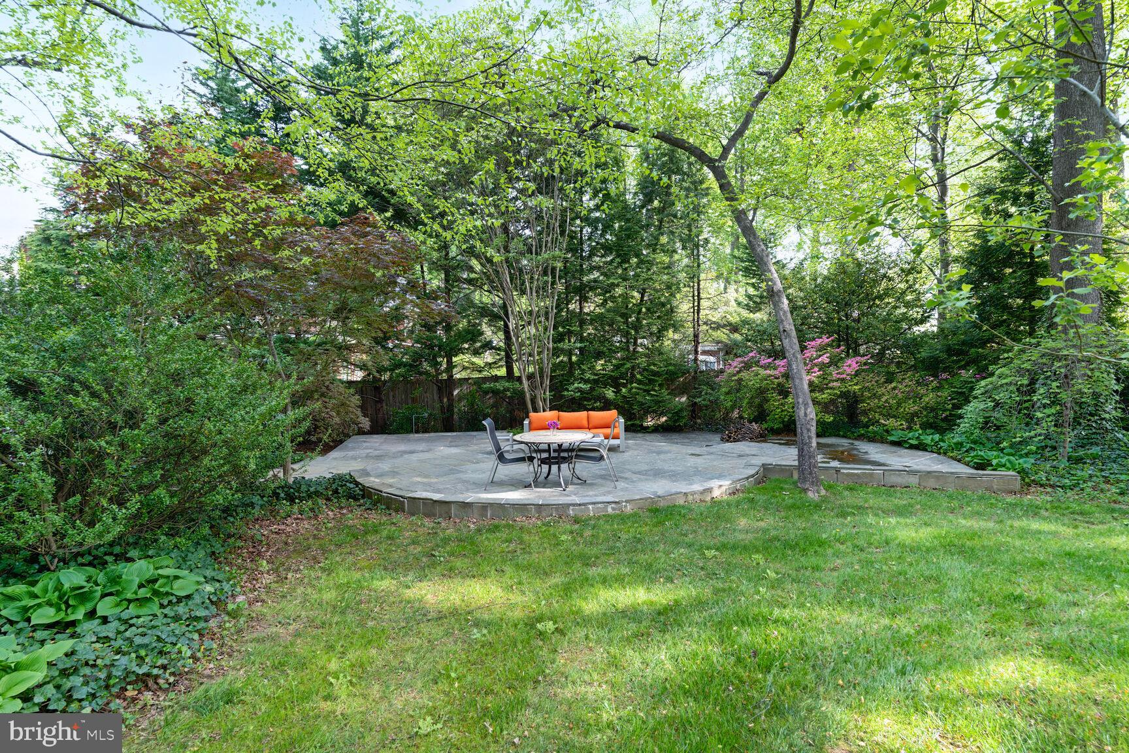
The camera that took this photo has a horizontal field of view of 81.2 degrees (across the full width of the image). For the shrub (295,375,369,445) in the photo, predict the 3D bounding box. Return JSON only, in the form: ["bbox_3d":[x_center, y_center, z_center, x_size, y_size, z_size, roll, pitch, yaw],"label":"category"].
[{"bbox_3d":[-5.283,0.705,14.954,1.750,1.550,1.600,-2,3,-11],"label":"shrub"}]

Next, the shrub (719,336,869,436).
[{"bbox_3d":[5.056,0.154,14.889,3.200,2.100,2.100,-1,3,10],"label":"shrub"}]

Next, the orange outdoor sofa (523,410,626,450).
[{"bbox_3d":[0.194,1.065,12.877,1.920,0.730,0.760,-2,3,1],"label":"orange outdoor sofa"}]

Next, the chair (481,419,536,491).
[{"bbox_3d":[-0.796,1.139,9.773,0.730,0.980,0.580,-1,3,4],"label":"chair"}]

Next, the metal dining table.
[{"bbox_3d":[-0.146,1.250,9.790,1.210,0.720,1.210,-2,3,0],"label":"metal dining table"}]

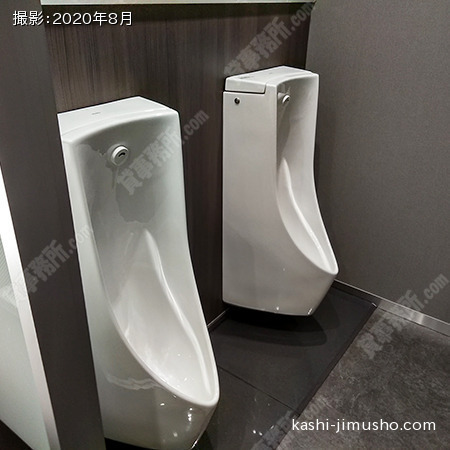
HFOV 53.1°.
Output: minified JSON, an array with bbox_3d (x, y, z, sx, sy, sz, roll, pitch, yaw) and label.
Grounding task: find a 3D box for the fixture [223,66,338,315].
[{"bbox_3d":[0.278,-0.090,1.777,0.428,0.943,0.408,20,32,31],"label":"fixture"}]

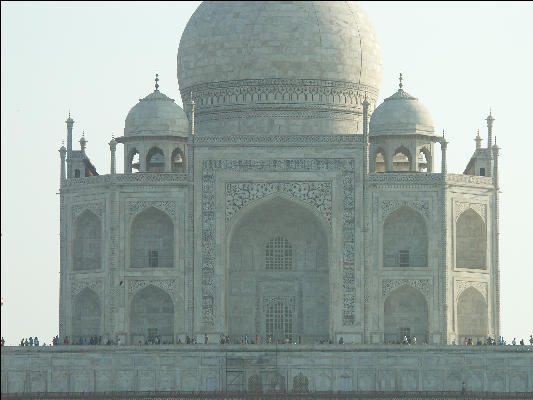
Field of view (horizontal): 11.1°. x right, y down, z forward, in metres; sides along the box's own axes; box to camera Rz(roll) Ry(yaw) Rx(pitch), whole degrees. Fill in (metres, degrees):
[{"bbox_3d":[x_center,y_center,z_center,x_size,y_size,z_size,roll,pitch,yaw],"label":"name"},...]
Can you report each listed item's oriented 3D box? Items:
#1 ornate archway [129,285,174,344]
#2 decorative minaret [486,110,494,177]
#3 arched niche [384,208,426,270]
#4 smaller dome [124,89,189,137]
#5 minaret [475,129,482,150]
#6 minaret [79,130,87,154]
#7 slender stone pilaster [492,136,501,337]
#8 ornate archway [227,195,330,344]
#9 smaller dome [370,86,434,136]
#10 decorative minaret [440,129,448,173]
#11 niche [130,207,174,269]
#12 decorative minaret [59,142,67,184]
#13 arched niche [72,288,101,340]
[{"bbox_3d":[-14.549,14.735,348.328,5.718,7.881,2.400,0,-5,1],"label":"ornate archway"},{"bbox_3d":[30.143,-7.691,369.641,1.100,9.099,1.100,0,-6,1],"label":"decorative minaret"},{"bbox_3d":[17.818,4.886,352.060,5.762,7.973,1.700,0,-6,1],"label":"arched niche"},{"bbox_3d":[-14.529,-11.437,365.514,8.530,6.655,8.530,0,-6,1],"label":"smaller dome"},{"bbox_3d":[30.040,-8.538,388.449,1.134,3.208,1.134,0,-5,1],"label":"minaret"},{"bbox_3d":[-26.279,-8.207,392.961,1.100,3.393,1.100,0,-6,1],"label":"minaret"},{"bbox_3d":[30.142,5.046,358.244,1.100,26.887,1.100,0,-6,1],"label":"slender stone pilaster"},{"bbox_3d":[1.528,9.018,349.160,13.246,19.524,4.000,0,-5,1],"label":"ornate archway"},{"bbox_3d":[17.988,-11.523,365.121,8.511,6.715,8.511,0,-6,1],"label":"smaller dome"},{"bbox_3d":[22.684,-6.119,349.359,1.020,5.512,1.020,0,-5,1],"label":"decorative minaret"},{"bbox_3d":[-14.555,4.742,349.255,5.669,7.859,2.400,0,-5,1],"label":"niche"},{"bbox_3d":[-26.510,-4.817,356.770,1.041,5.365,1.041,0,-5,1],"label":"decorative minaret"},{"bbox_3d":[-22.601,15.112,354.889,1.700,7.246,5.753,6,-8,-44],"label":"arched niche"}]

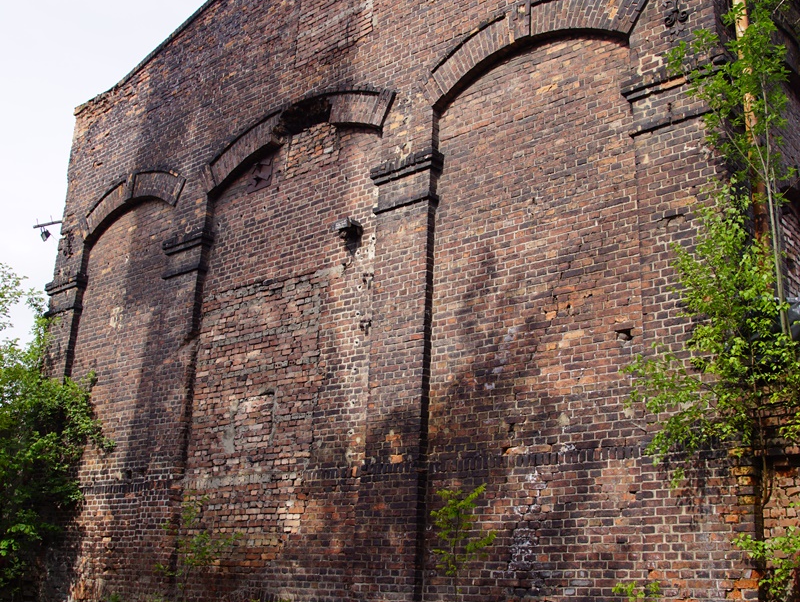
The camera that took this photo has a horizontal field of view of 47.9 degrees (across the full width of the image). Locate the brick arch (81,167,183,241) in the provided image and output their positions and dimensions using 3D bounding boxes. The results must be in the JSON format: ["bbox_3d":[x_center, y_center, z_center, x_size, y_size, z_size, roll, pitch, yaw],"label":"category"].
[{"bbox_3d":[-4.508,-1.741,15.267,3.040,0.980,0.190,-12,-24,38],"label":"brick arch"}]

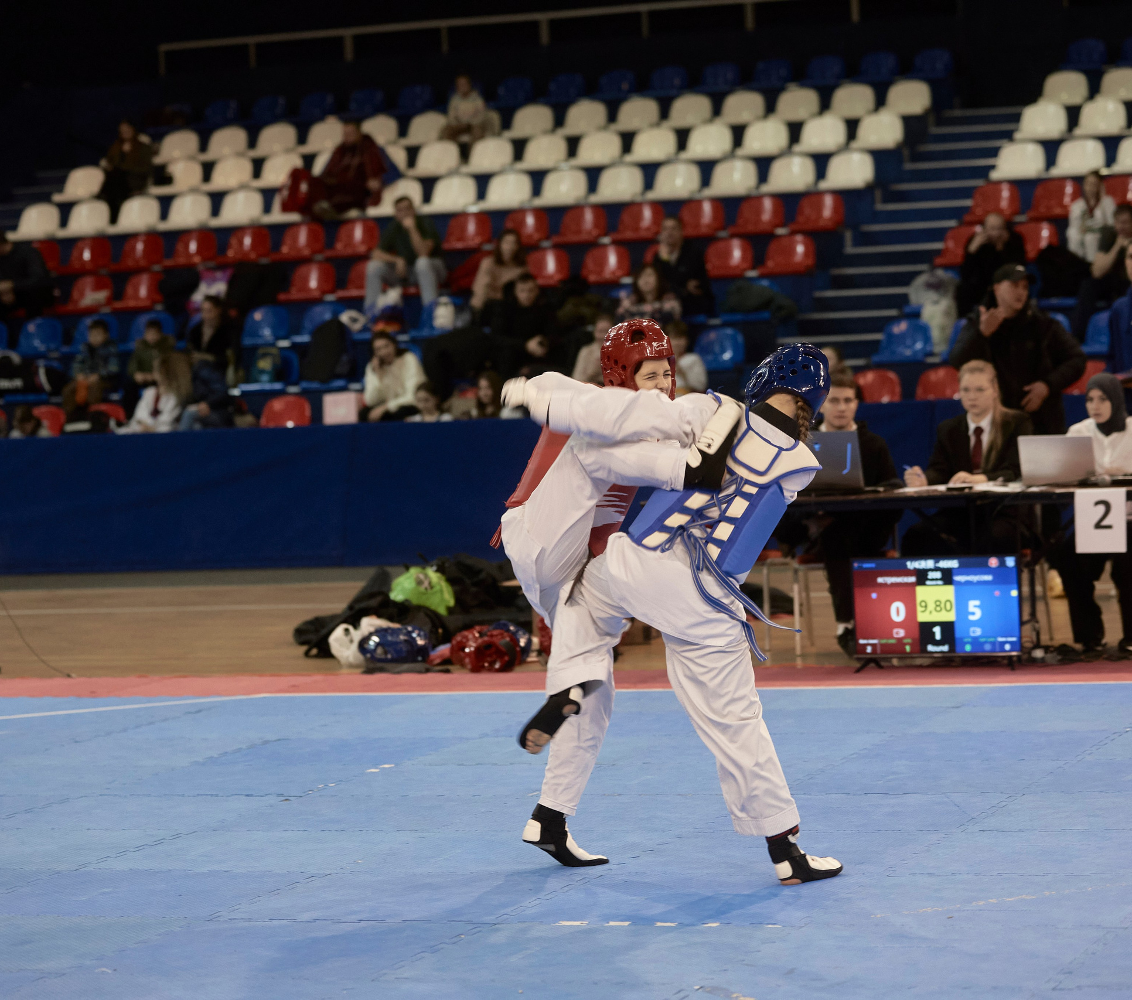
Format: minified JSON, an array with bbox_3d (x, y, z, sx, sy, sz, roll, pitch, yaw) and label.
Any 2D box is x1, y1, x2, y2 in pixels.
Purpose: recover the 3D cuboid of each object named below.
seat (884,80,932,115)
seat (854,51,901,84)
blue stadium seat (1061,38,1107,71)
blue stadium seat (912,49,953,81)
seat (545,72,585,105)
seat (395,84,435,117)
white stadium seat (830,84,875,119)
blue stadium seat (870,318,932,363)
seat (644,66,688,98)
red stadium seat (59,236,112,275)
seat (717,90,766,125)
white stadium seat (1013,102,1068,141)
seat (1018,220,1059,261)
[{"bbox_3d":[2.944,-3.476,32.415,0.410,0.320,0.380,-2,3,19],"label":"seat"},{"bbox_3d":[2.620,-3.630,31.459,0.395,0.290,0.355,-2,3,20],"label":"seat"},{"bbox_3d":[4.514,-3.870,32.575,0.410,0.300,0.380,-2,3,18],"label":"blue stadium seat"},{"bbox_3d":[3.455,-4.153,35.757,0.400,0.305,0.390,-2,3,20],"label":"blue stadium seat"},{"bbox_3d":[-0.025,-3.732,34.086,0.410,0.300,0.380,-2,3,18],"label":"seat"},{"bbox_3d":[-1.446,-3.709,34.941,0.410,0.320,0.380,-2,3,19],"label":"seat"},{"bbox_3d":[2.405,-3.342,31.330,0.410,0.310,0.370,-2,3,20],"label":"white stadium seat"},{"bbox_3d":[2.357,-1.105,26.159,0.397,0.299,0.372,-2,3,19],"label":"blue stadium seat"},{"bbox_3d":[0.888,-3.662,32.787,0.410,0.310,0.370,-2,3,20],"label":"seat"},{"bbox_3d":[-3.903,-1.995,30.667,0.410,0.310,0.370,-2,3,20],"label":"red stadium seat"},{"bbox_3d":[1.509,-3.405,32.583,0.397,0.299,0.372,-2,3,19],"label":"seat"},{"bbox_3d":[3.900,-3.098,30.649,0.410,0.315,0.390,-2,3,18],"label":"white stadium seat"},{"bbox_3d":[3.400,-1.877,27.423,0.400,0.315,0.370,-2,3,20],"label":"seat"}]

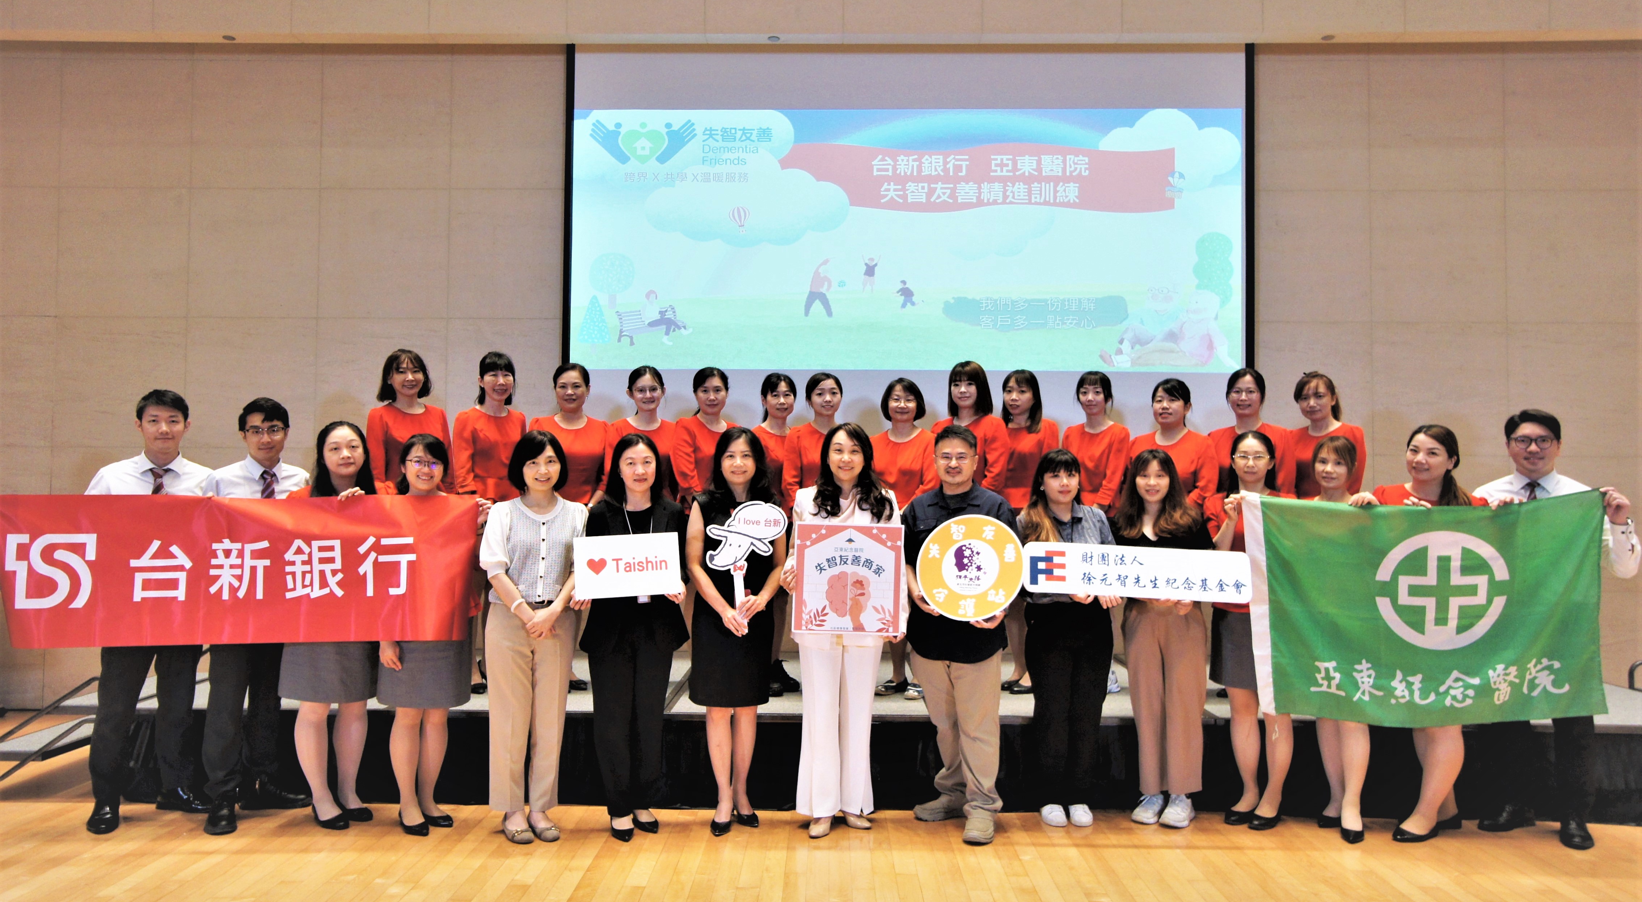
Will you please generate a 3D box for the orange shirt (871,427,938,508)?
[{"bbox_3d":[0.419,0.138,5.000,0.440,0.520,0.260,0,-1,0],"label":"orange shirt"}]

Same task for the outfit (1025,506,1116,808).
[{"bbox_3d":[1.034,0.851,4.200,0.400,1.230,0.280,0,-1,8],"label":"outfit"}]

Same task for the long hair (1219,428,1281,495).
[{"bbox_3d":[1.817,0.051,4.240,0.215,0.280,0.210,0,-2,21],"label":"long hair"}]

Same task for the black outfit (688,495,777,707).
[{"bbox_3d":[-0.370,0.629,4.220,0.380,0.900,0.270,0,-1,-4],"label":"black outfit"}]

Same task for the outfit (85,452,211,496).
[{"bbox_3d":[-2.813,0.325,4.200,0.540,0.640,0.290,1,-1,-26],"label":"outfit"}]

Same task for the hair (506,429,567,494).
[{"bbox_3d":[-1.153,0.044,4.060,0.230,0.265,0.240,1,-1,-13],"label":"hair"}]

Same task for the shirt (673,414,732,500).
[{"bbox_3d":[-0.552,0.068,5.050,0.410,0.510,0.270,1,-1,-10],"label":"shirt"}]

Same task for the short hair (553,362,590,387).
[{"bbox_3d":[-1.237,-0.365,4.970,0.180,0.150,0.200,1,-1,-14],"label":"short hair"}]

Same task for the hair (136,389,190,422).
[{"bbox_3d":[-2.772,-0.178,4.220,0.180,0.165,0.205,1,-2,-31],"label":"hair"}]

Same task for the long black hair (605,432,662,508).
[{"bbox_3d":[-0.772,0.076,4.120,0.225,0.310,0.220,1,-1,-9],"label":"long black hair"}]

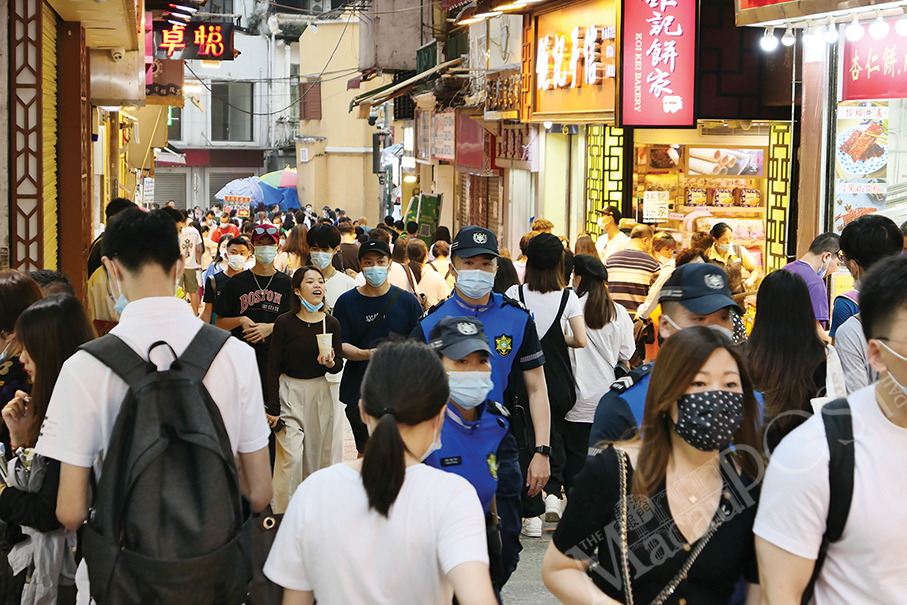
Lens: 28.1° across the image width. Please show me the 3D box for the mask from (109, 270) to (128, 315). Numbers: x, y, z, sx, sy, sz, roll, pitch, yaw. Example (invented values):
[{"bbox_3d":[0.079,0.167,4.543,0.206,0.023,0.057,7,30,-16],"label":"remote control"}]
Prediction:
[{"bbox_3d":[-0.722,0.000,4.120,0.140,0.110,0.085,-2,-6,-22],"label":"mask"}]

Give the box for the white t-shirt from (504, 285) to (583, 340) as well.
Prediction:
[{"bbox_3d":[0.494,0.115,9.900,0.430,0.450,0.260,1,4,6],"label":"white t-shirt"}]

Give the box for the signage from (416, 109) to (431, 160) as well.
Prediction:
[{"bbox_3d":[-0.513,-2.854,31.000,0.060,0.810,1.900,0,5,-7],"label":"signage"}]

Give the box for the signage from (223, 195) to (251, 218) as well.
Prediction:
[{"bbox_3d":[-4.524,-2.000,38.000,0.560,0.450,0.040,0,5,-6],"label":"signage"}]

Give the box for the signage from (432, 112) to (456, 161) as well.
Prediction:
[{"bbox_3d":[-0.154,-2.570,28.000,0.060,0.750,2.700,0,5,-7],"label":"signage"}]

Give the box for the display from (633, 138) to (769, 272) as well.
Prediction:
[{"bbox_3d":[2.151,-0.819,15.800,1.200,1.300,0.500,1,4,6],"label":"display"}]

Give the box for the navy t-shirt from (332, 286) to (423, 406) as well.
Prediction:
[{"bbox_3d":[-0.408,0.236,9.750,0.500,0.650,0.280,1,5,-2],"label":"navy t-shirt"}]

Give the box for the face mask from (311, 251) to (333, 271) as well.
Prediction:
[{"bbox_3d":[-0.764,-0.243,10.500,0.140,0.105,0.080,2,14,15],"label":"face mask"}]

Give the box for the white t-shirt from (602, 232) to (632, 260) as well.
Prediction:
[{"bbox_3d":[1.438,-0.318,16.000,0.270,0.660,0.450,-3,6,-34],"label":"white t-shirt"}]

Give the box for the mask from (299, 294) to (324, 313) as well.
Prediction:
[{"bbox_3d":[-0.720,0.005,9.200,0.130,0.085,0.085,-1,3,-17],"label":"mask"}]

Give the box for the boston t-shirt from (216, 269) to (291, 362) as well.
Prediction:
[{"bbox_3d":[-1.172,0.132,10.900,0.530,0.630,0.300,1,4,3],"label":"boston t-shirt"}]

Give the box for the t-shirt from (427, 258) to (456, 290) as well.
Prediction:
[{"bbox_3d":[-0.100,-0.145,16.500,0.420,0.530,0.270,1,4,3],"label":"t-shirt"}]

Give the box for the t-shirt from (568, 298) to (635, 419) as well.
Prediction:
[{"bbox_3d":[0.832,0.321,10.200,0.430,0.700,0.290,0,5,-11],"label":"t-shirt"}]

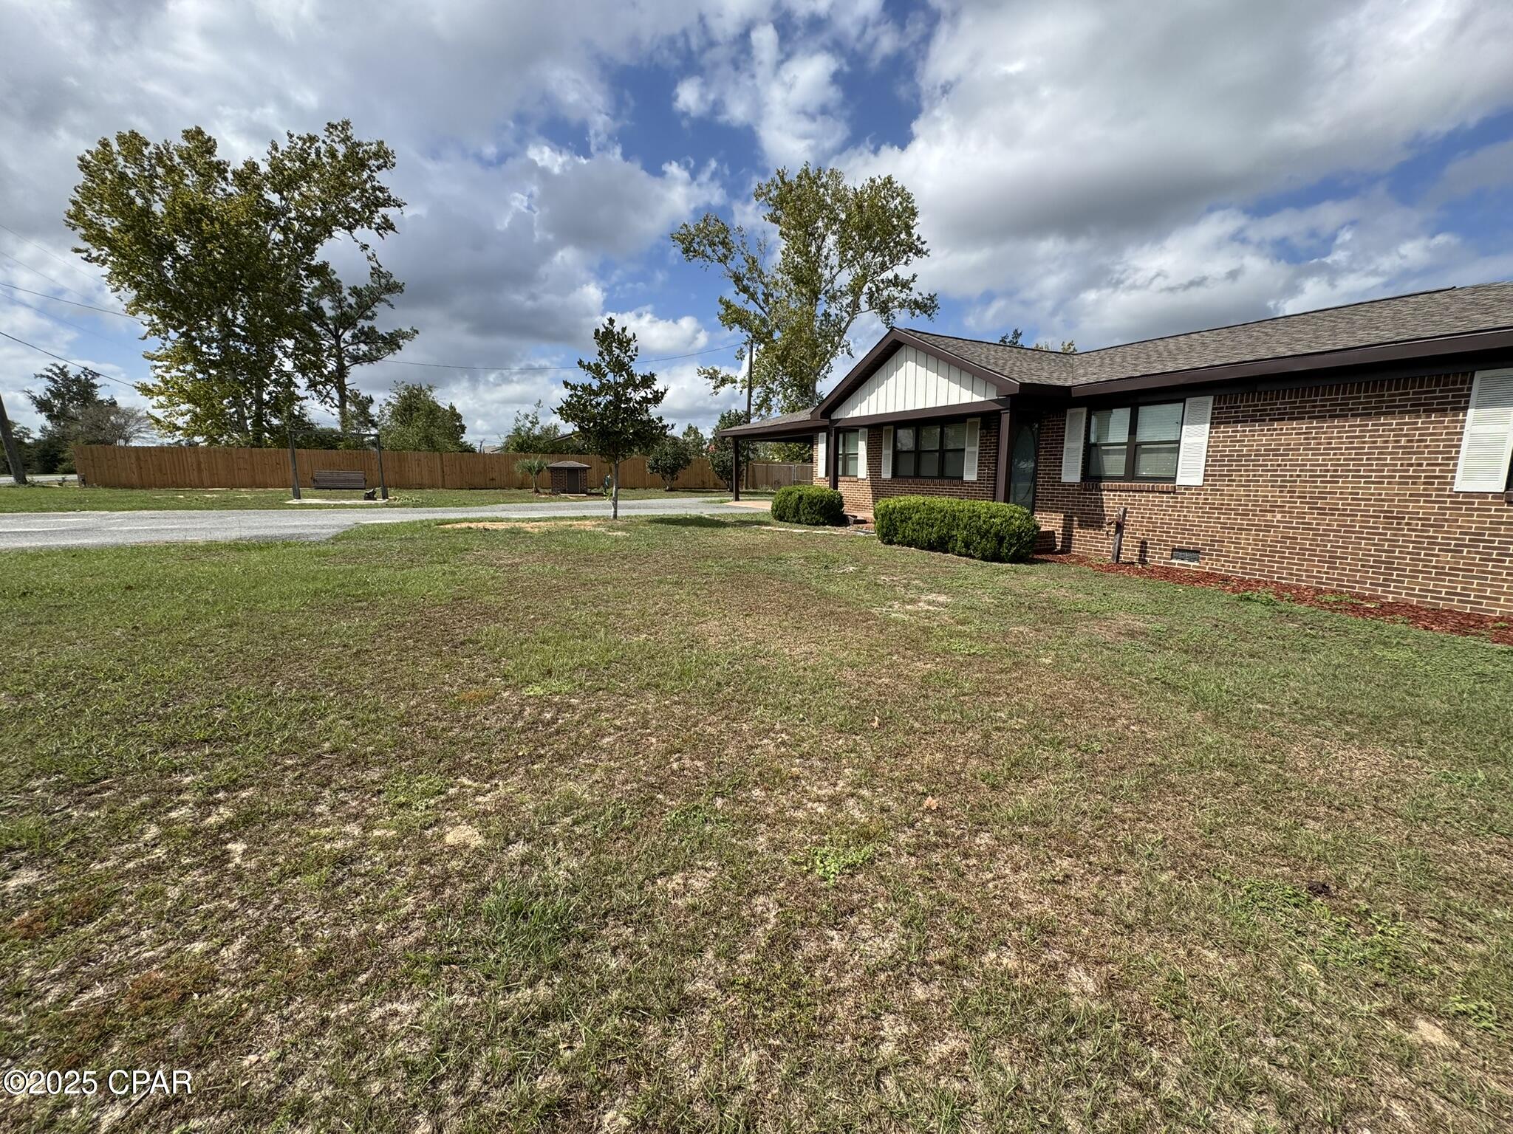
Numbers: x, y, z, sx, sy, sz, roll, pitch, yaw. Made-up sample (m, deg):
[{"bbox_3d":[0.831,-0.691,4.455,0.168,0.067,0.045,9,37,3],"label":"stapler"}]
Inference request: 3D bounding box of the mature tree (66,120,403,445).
[{"bbox_3d":[-26.286,-13.547,32.291,13.589,18.215,13.589,-7,12,-37],"label":"mature tree"}]

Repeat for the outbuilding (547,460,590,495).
[{"bbox_3d":[-8.670,-4.162,28.262,1.920,1.480,1.480,-3,10,-20],"label":"outbuilding"}]

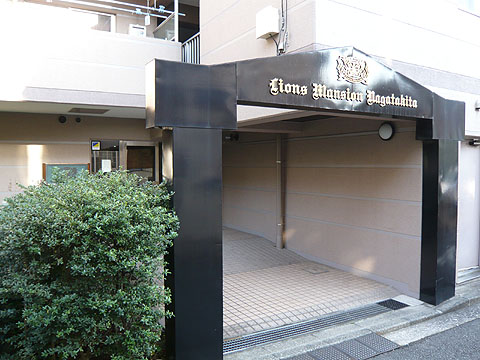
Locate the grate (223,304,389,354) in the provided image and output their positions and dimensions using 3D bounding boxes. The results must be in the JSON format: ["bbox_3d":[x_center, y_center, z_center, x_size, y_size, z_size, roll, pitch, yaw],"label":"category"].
[{"bbox_3d":[0.784,1.660,4.371,2.379,0.040,0.255,-2,3,-28],"label":"grate"}]

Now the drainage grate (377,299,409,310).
[{"bbox_3d":[1.969,1.619,4.993,0.278,0.030,0.268,-2,3,-30],"label":"drainage grate"}]

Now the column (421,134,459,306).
[{"bbox_3d":[2.626,0.538,5.113,0.429,2.110,0.221,-2,3,-32],"label":"column"}]

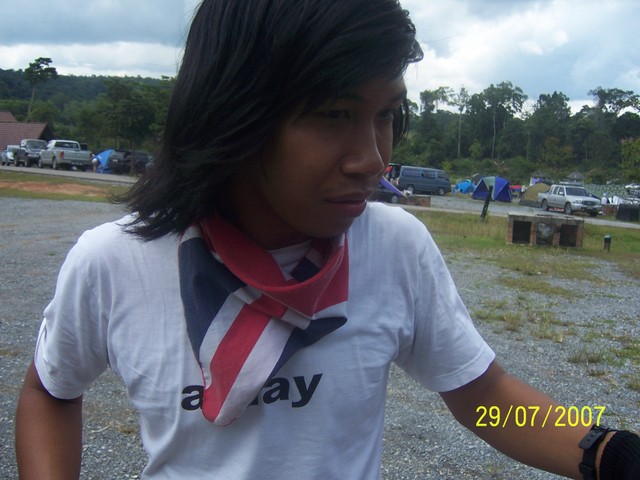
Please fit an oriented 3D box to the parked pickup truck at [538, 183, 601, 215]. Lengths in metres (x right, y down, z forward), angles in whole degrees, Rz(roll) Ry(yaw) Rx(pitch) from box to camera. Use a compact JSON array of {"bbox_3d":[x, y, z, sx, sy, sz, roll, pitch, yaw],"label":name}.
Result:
[{"bbox_3d":[15.630,-2.500,41.710,1.750,1.700,4.950,2,6,-9],"label":"parked pickup truck"}]

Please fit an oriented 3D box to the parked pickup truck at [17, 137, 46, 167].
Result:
[{"bbox_3d":[-19.550,-5.910,45.530,1.760,1.800,5.050,-1,7,-37],"label":"parked pickup truck"}]

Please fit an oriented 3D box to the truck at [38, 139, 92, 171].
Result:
[{"bbox_3d":[-14.770,-4.870,38.370,1.750,1.680,5.000,-1,7,-36],"label":"truck"}]

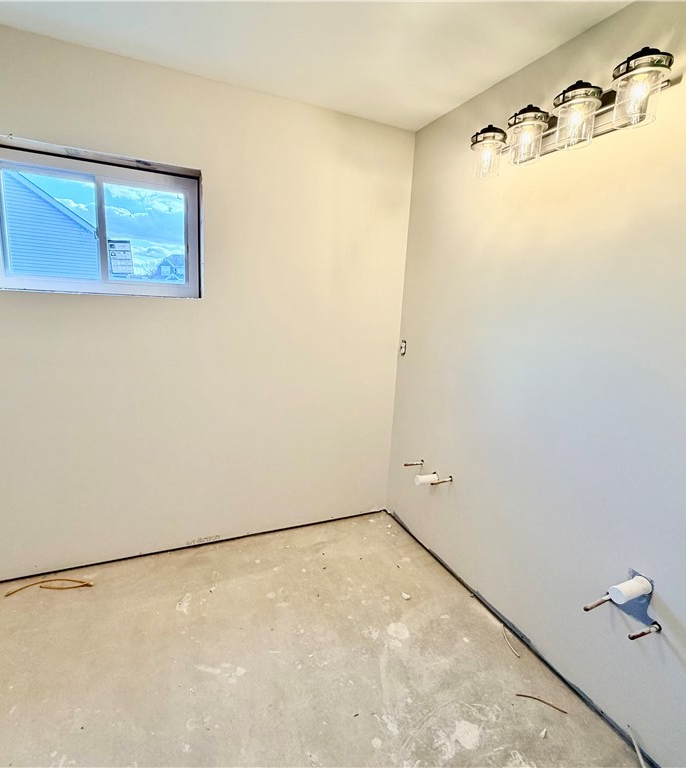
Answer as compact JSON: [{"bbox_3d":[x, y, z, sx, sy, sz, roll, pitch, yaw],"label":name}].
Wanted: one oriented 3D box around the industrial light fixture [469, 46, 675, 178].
[{"bbox_3d":[0.771,-0.940,1.508,0.197,0.200,0.762,-2,13,-24],"label":"industrial light fixture"}]

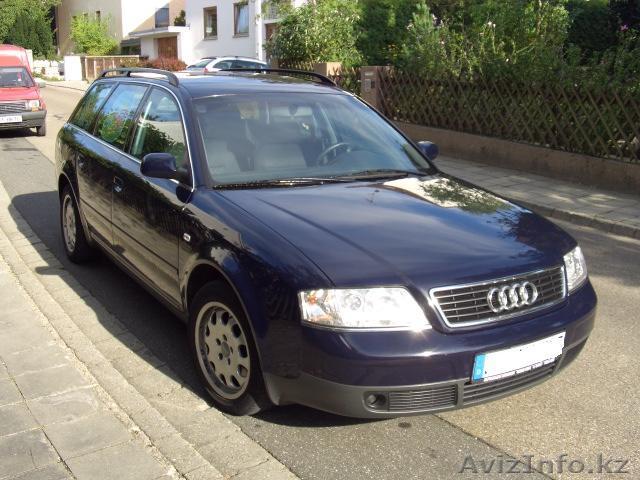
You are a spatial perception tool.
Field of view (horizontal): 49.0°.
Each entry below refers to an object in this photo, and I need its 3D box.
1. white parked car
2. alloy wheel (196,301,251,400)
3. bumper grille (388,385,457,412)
[{"bbox_3d":[-3.029,-6.702,28.903,4.400,1.500,1.750,-8,17,-32],"label":"white parked car"},{"bbox_3d":[-0.377,0.488,3.215,0.180,0.452,0.452,-10,18,-37],"label":"alloy wheel"},{"bbox_3d":[0.399,0.610,2.697,0.280,0.085,0.050,-2,15,-14],"label":"bumper grille"}]

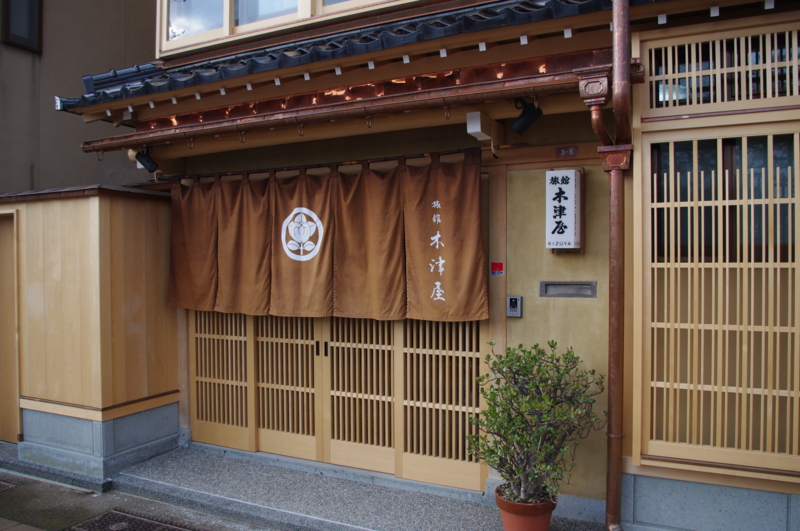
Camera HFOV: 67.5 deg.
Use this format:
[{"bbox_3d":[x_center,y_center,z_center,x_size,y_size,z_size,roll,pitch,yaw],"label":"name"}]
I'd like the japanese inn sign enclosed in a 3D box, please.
[{"bbox_3d":[0.961,-0.324,3.511,0.167,0.457,0.150,0,0,26],"label":"japanese inn sign"}]

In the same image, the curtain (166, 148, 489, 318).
[{"bbox_3d":[-0.639,-0.186,4.093,2.570,1.021,0.090,0,0,26],"label":"curtain"}]

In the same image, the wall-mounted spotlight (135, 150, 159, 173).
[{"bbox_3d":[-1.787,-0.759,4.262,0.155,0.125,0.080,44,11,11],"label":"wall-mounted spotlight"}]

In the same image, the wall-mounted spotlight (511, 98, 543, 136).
[{"bbox_3d":[0.642,-0.776,3.102,0.155,0.140,0.080,-45,-24,27],"label":"wall-mounted spotlight"}]

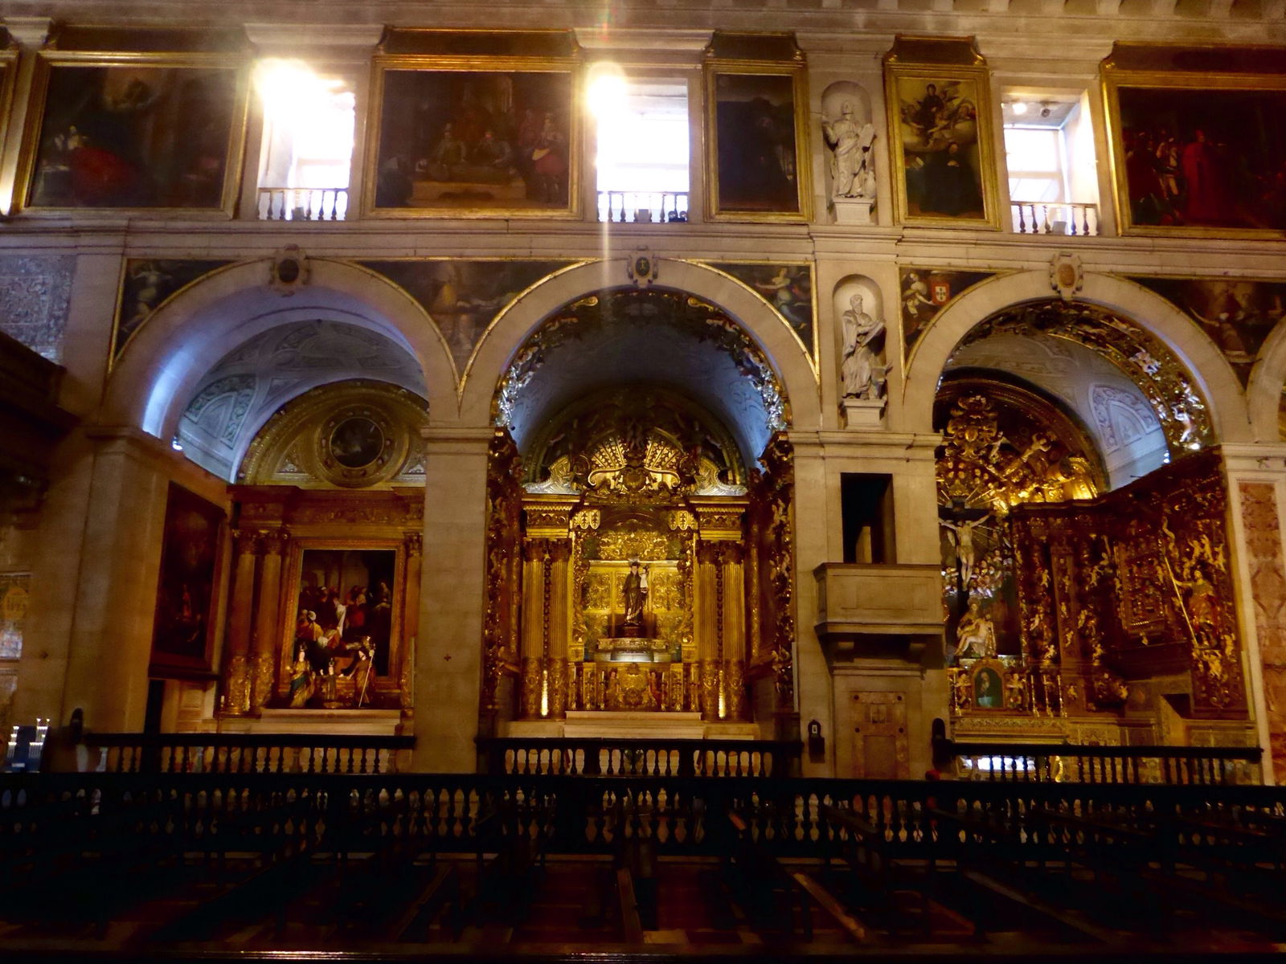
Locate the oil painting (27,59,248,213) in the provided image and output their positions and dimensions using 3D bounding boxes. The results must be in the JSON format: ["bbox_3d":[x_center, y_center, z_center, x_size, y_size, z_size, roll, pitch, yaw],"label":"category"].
[{"bbox_3d":[-8.909,-6.058,15.588,3.450,2.860,0.170,1,-12,-1],"label":"oil painting"}]

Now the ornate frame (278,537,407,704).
[{"bbox_3d":[-5.999,2.717,17.787,2.470,3.153,0.200,0,-12,-1],"label":"ornate frame"}]

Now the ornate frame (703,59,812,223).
[{"bbox_3d":[2.027,-6.078,15.734,1.920,3.190,0.220,1,-12,-1],"label":"ornate frame"}]

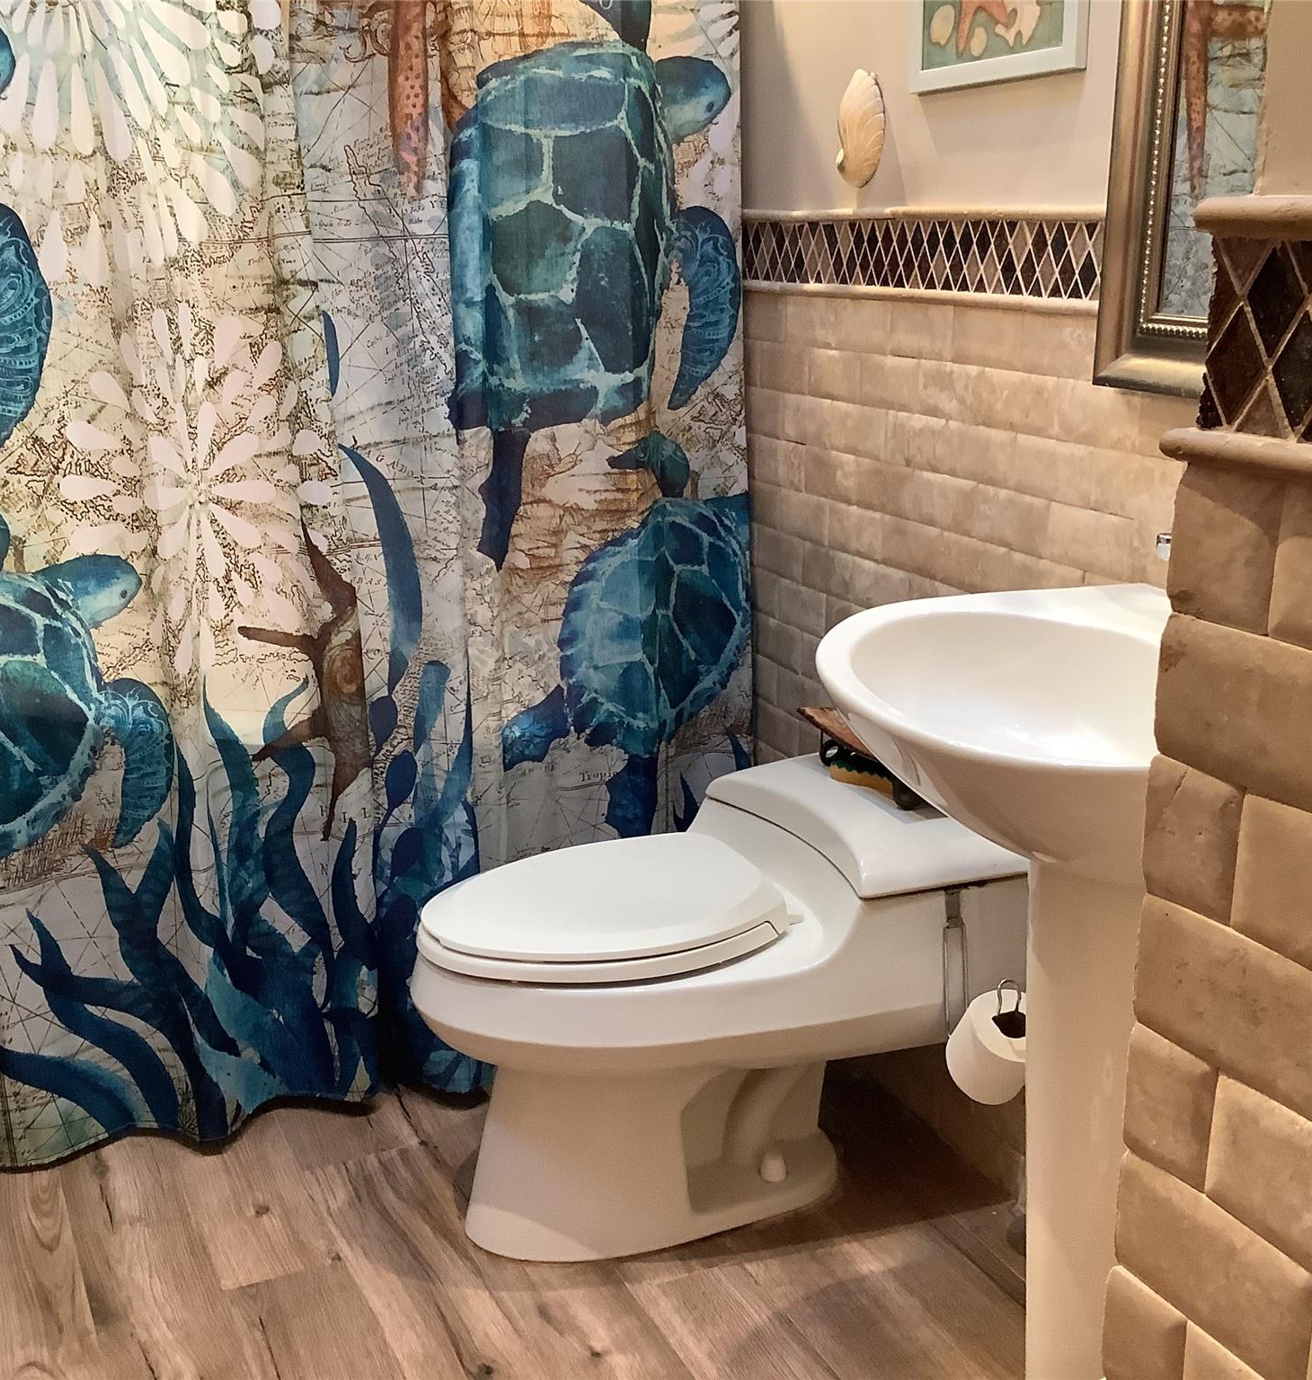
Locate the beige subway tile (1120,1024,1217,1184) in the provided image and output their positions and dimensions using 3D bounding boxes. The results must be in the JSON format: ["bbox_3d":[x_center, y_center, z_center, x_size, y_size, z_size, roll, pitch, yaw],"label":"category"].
[{"bbox_3d":[0.278,0.226,0.887,0.011,0.075,0.061,-7,17,-25],"label":"beige subway tile"}]

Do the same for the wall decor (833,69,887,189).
[{"bbox_3d":[0.288,-0.804,2.360,0.042,0.162,0.125,-7,17,-25],"label":"wall decor"}]

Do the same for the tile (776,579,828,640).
[{"bbox_3d":[0.247,-0.138,2.749,0.012,0.076,0.152,-7,17,-25],"label":"tile"}]

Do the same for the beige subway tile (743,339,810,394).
[{"bbox_3d":[0.209,-0.533,2.721,0.012,0.076,0.172,-7,17,-25],"label":"beige subway tile"}]

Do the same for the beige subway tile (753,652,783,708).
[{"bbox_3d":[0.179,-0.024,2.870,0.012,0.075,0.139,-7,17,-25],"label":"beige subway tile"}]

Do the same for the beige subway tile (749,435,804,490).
[{"bbox_3d":[0.210,-0.373,2.706,0.012,0.075,0.151,-7,17,-25],"label":"beige subway tile"}]

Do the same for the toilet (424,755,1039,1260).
[{"bbox_3d":[0.045,0.453,2.315,0.782,0.551,0.437,-7,17,-25],"label":"toilet"}]

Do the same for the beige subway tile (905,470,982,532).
[{"bbox_3d":[0.407,-0.262,2.309,0.012,0.075,0.151,-7,17,-25],"label":"beige subway tile"}]

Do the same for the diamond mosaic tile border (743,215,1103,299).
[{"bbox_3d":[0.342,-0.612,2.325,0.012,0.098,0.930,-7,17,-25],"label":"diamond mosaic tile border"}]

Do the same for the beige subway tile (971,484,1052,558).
[{"bbox_3d":[0.483,-0.229,2.222,0.012,0.076,0.156,-7,17,-25],"label":"beige subway tile"}]

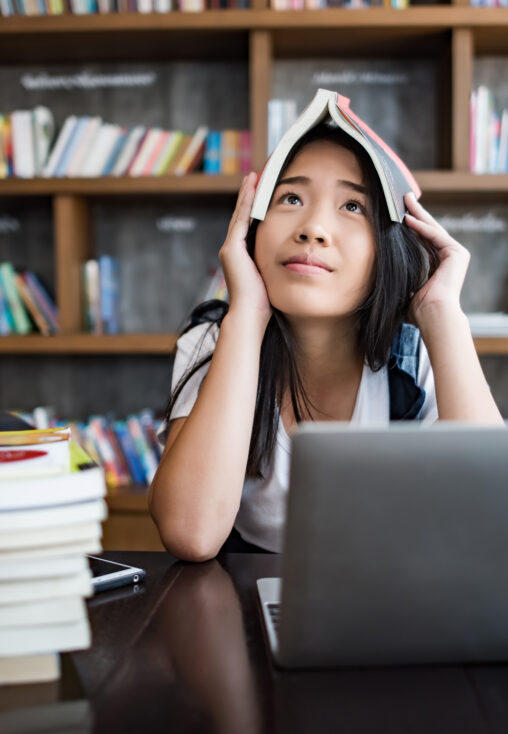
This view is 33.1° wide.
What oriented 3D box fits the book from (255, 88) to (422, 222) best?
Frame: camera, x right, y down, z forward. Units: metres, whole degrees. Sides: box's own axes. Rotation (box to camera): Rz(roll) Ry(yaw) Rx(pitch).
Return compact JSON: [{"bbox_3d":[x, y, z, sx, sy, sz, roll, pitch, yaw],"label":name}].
[{"bbox_3d":[0.098,-0.234,0.928,0.172,0.127,0.205,2,17,9],"label":"book"}]

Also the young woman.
[{"bbox_3d":[0.105,0.327,1.000,0.430,1.170,0.600,0,3,0],"label":"young woman"}]

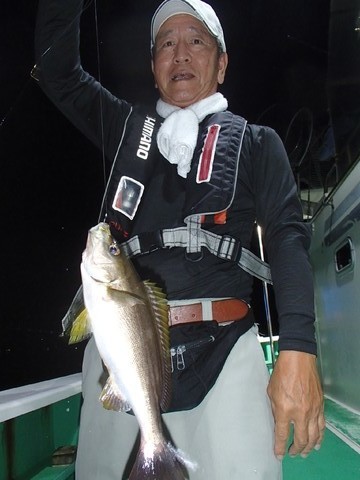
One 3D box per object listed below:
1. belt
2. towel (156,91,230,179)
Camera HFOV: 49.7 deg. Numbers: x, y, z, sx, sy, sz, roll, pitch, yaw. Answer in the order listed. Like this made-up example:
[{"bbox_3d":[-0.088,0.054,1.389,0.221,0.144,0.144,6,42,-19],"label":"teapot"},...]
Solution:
[{"bbox_3d":[-0.018,0.157,0.835,0.345,0.050,0.245,-3,-14,8],"label":"belt"},{"bbox_3d":[0.028,-0.235,0.875,0.170,0.235,0.180,-4,-14,10],"label":"towel"}]

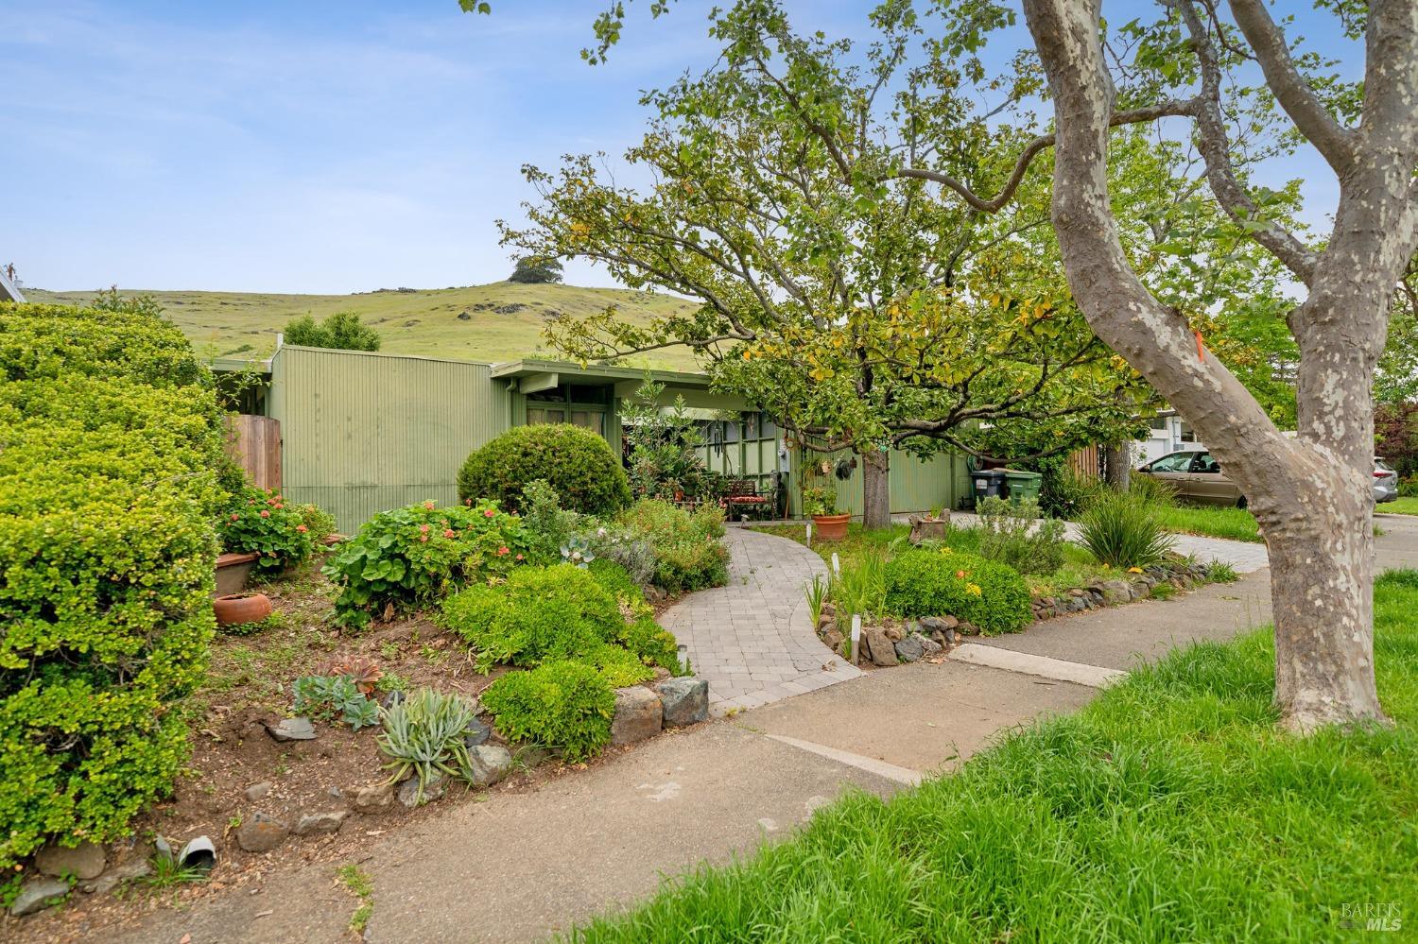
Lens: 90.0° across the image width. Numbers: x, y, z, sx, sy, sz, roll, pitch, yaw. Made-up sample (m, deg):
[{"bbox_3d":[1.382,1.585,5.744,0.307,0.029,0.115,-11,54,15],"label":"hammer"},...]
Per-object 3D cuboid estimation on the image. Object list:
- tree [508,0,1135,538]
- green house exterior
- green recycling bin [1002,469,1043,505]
[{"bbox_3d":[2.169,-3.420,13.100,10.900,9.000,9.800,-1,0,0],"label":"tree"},{"bbox_3d":[-1.947,-0.402,17.458,16.900,2.900,9.000,-1,0,-35],"label":"green house exterior"},{"bbox_3d":[7.225,0.520,16.400,0.750,1.070,0.630,-1,0,-35],"label":"green recycling bin"}]

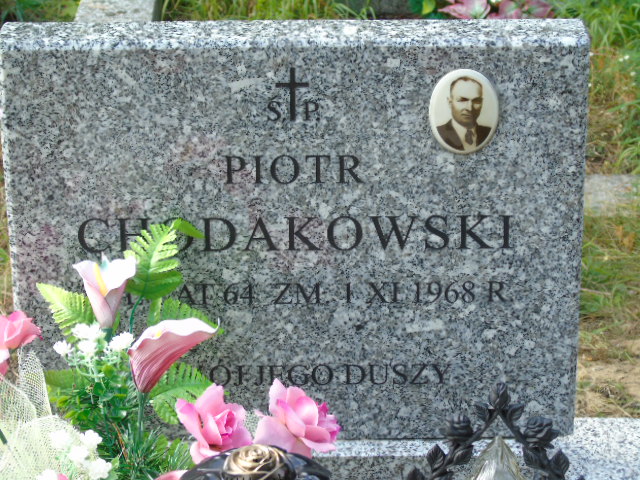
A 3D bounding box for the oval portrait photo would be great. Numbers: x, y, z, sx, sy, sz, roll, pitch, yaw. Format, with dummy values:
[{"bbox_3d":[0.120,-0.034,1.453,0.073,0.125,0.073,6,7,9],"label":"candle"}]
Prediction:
[{"bbox_3d":[0.145,-0.130,2.020,0.070,0.090,0.009,0,22,0],"label":"oval portrait photo"}]

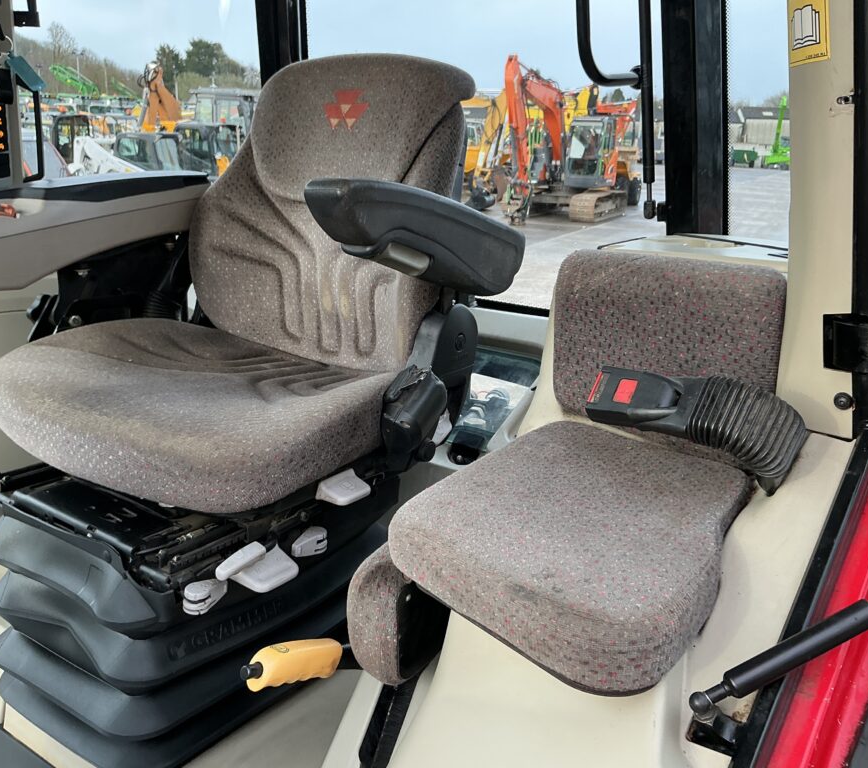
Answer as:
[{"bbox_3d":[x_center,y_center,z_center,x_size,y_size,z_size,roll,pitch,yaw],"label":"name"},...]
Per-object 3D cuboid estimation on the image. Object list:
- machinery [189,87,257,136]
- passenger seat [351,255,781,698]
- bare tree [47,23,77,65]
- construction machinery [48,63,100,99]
[{"bbox_3d":[-4.700,-5.000,18.800,2.100,2.800,3.800,-1,17,-8],"label":"machinery"},{"bbox_3d":[0.180,0.080,1.045,0.410,0.450,0.430,16,22,39],"label":"passenger seat"},{"bbox_3d":[-58.463,-52.813,130.000,4.800,8.000,4.800,1,17,0],"label":"bare tree"},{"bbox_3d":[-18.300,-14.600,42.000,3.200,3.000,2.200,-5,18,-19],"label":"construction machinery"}]

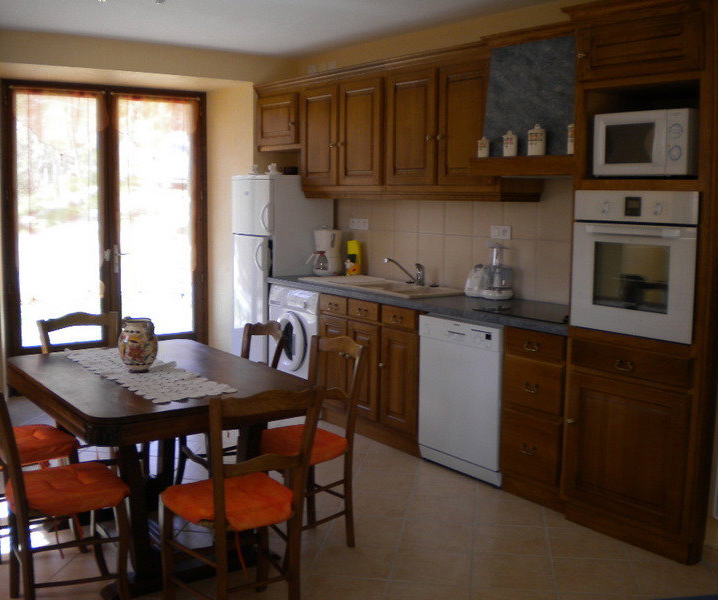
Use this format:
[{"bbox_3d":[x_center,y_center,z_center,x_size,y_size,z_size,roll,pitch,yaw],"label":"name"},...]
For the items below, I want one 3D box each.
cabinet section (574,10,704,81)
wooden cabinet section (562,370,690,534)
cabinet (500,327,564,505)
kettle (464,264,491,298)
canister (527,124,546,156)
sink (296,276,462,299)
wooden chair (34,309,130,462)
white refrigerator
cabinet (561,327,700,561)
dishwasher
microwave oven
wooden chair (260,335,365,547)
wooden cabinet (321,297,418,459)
[{"bbox_3d":[1.318,-1.030,3.408,0.560,0.222,0.590,-6,9,-37],"label":"cabinet section"},{"bbox_3d":[1.329,0.615,3.628,0.560,0.595,0.595,-6,9,-37],"label":"wooden cabinet section"},{"bbox_3d":[1.034,0.529,4.007,0.555,0.843,0.387,-7,10,-37],"label":"cabinet"},{"bbox_3d":[0.682,-0.109,4.565,0.165,0.185,0.140,3,7,16],"label":"kettle"},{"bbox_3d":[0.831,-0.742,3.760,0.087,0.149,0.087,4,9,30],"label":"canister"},{"bbox_3d":[0.149,-0.015,5.043,0.481,0.154,1.146,-7,10,-37],"label":"sink"},{"bbox_3d":[-1.249,0.525,3.867,0.430,0.850,0.420,8,10,44],"label":"wooden chair"},{"bbox_3d":[-0.562,-0.101,5.966,0.570,1.590,0.540,-5,9,-37],"label":"white refrigerator"},{"bbox_3d":[1.343,0.569,3.535,0.570,0.885,0.700,-5,9,-37],"label":"cabinet"},{"bbox_3d":[0.741,0.487,4.405,0.565,0.819,0.596,-7,10,-37],"label":"dishwasher"},{"bbox_3d":[1.272,-0.634,3.382,0.350,0.274,0.450,-5,9,-37],"label":"microwave oven"},{"bbox_3d":[-0.240,0.604,3.350,0.430,0.850,0.410,-5,9,-39],"label":"wooden chair"},{"bbox_3d":[0.254,0.393,5.002,0.551,0.843,0.939,-7,10,-37],"label":"wooden cabinet"}]

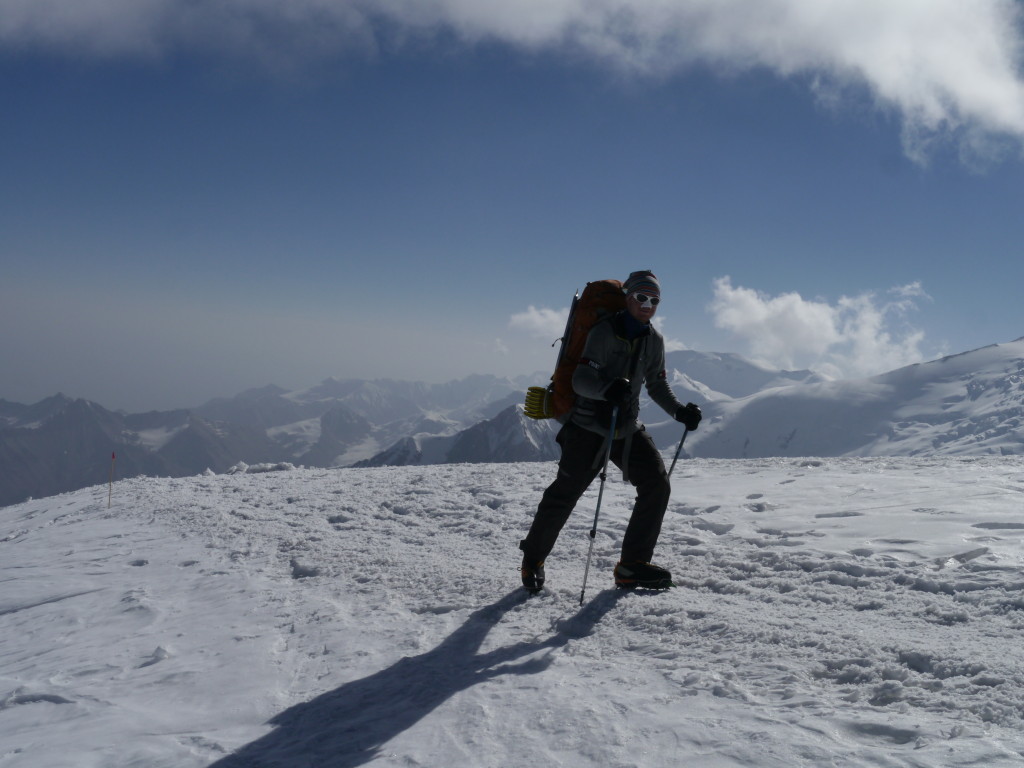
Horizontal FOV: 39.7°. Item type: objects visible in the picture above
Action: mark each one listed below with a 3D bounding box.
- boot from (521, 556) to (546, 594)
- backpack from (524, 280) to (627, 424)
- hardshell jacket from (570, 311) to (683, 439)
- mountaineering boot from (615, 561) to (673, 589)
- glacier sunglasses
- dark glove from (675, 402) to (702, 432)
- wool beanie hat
[{"bbox_3d":[0.116,1.008,7.470,0.120,0.200,0.300,0,1,-9],"label":"boot"},{"bbox_3d":[0.376,-0.181,7.680,0.380,0.700,0.340,2,17,-46],"label":"backpack"},{"bbox_3d":[0.597,-0.045,7.470,0.500,0.640,0.360,0,15,-41],"label":"hardshell jacket"},{"bbox_3d":[0.699,1.008,7.550,0.310,0.180,0.120,0,2,18],"label":"mountaineering boot"},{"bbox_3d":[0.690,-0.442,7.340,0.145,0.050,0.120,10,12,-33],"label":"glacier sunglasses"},{"bbox_3d":[0.926,0.176,7.450,0.140,0.150,0.115,1,2,41],"label":"dark glove"},{"bbox_3d":[0.670,-0.519,7.400,0.180,0.155,0.210,10,12,-33],"label":"wool beanie hat"}]

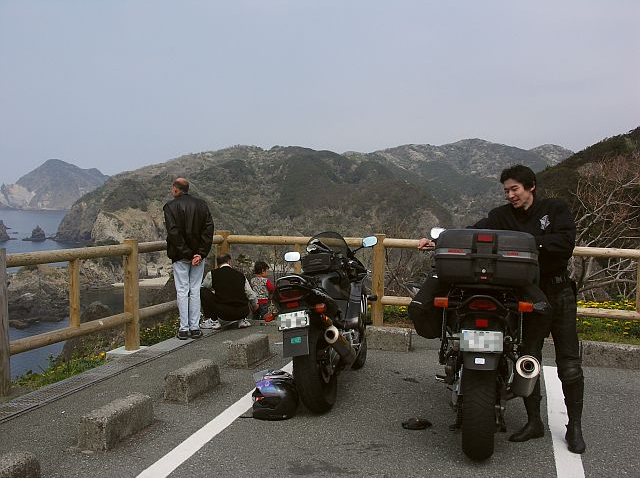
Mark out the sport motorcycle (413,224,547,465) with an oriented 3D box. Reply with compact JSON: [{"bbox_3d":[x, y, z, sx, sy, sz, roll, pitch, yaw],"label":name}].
[{"bbox_3d":[1.110,0.574,4.600,0.820,1.350,2.250,1,4,15],"label":"sport motorcycle"}]

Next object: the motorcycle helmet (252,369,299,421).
[{"bbox_3d":[-0.312,1.094,4.790,0.320,0.290,0.260,1,3,10],"label":"motorcycle helmet"}]

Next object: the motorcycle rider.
[{"bbox_3d":[1.140,0.409,4.250,0.920,1.720,0.500,1,4,24],"label":"motorcycle rider"}]

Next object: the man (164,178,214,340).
[{"bbox_3d":[-1.430,0.213,7.480,0.520,1.730,0.360,-1,4,-24],"label":"man"}]

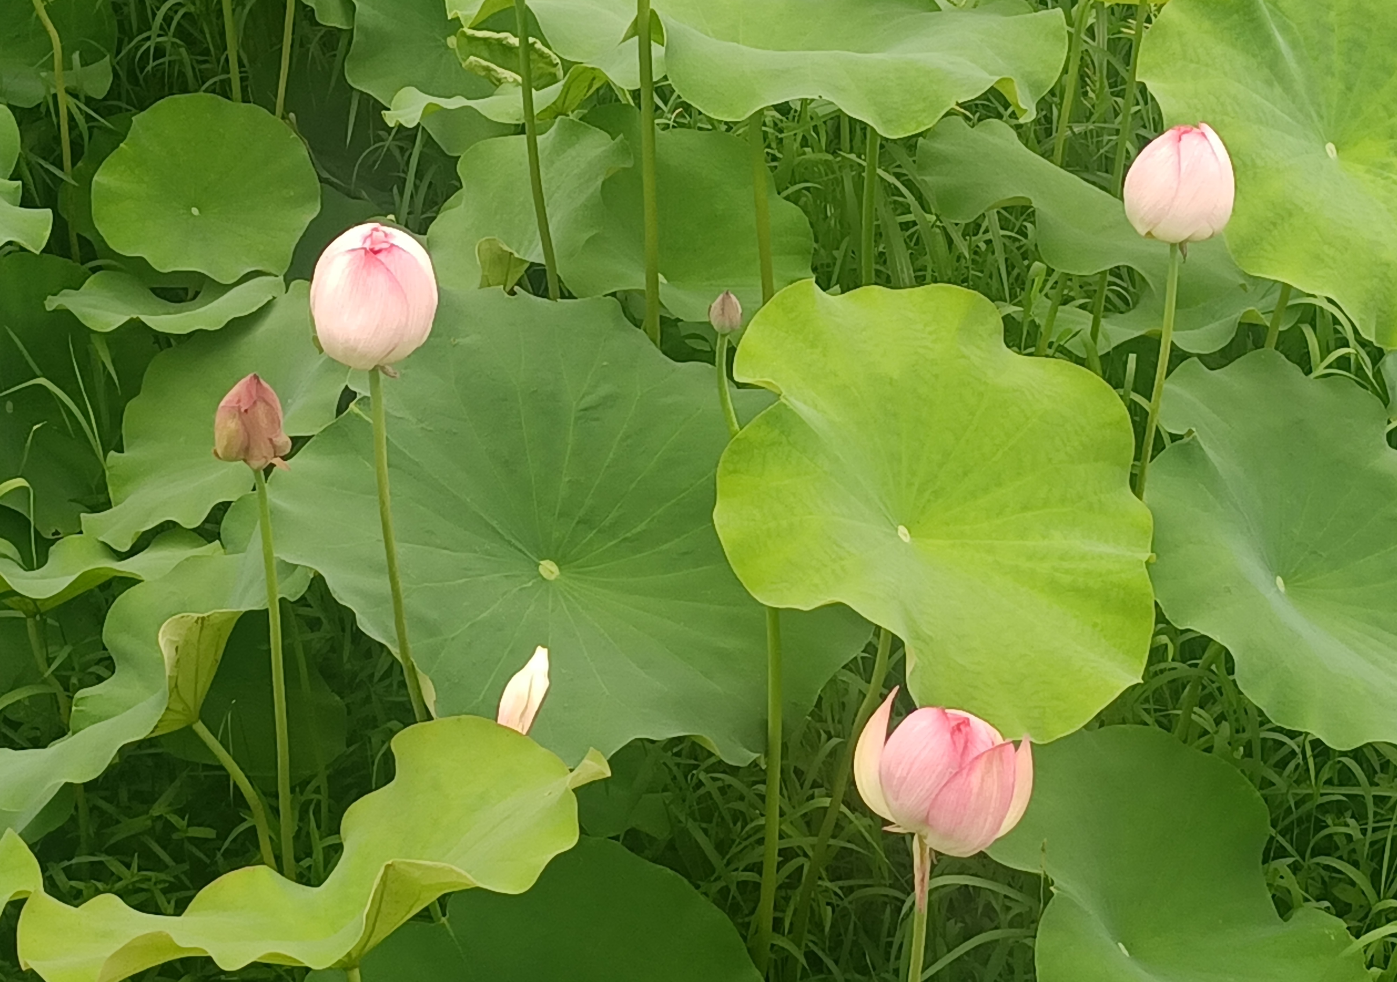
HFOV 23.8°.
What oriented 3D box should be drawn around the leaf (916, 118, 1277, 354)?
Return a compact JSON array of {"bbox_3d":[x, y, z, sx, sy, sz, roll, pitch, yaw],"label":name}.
[{"bbox_3d":[0.403,-0.258,3.350,0.365,0.090,0.280,0,37,0],"label":"leaf"}]

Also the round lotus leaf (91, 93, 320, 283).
[{"bbox_3d":[-0.515,-0.317,3.450,0.238,0.035,0.235,0,49,0],"label":"round lotus leaf"}]

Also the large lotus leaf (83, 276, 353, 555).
[{"bbox_3d":[-0.436,-0.066,2.980,0.250,0.075,0.270,-3,45,1],"label":"large lotus leaf"}]

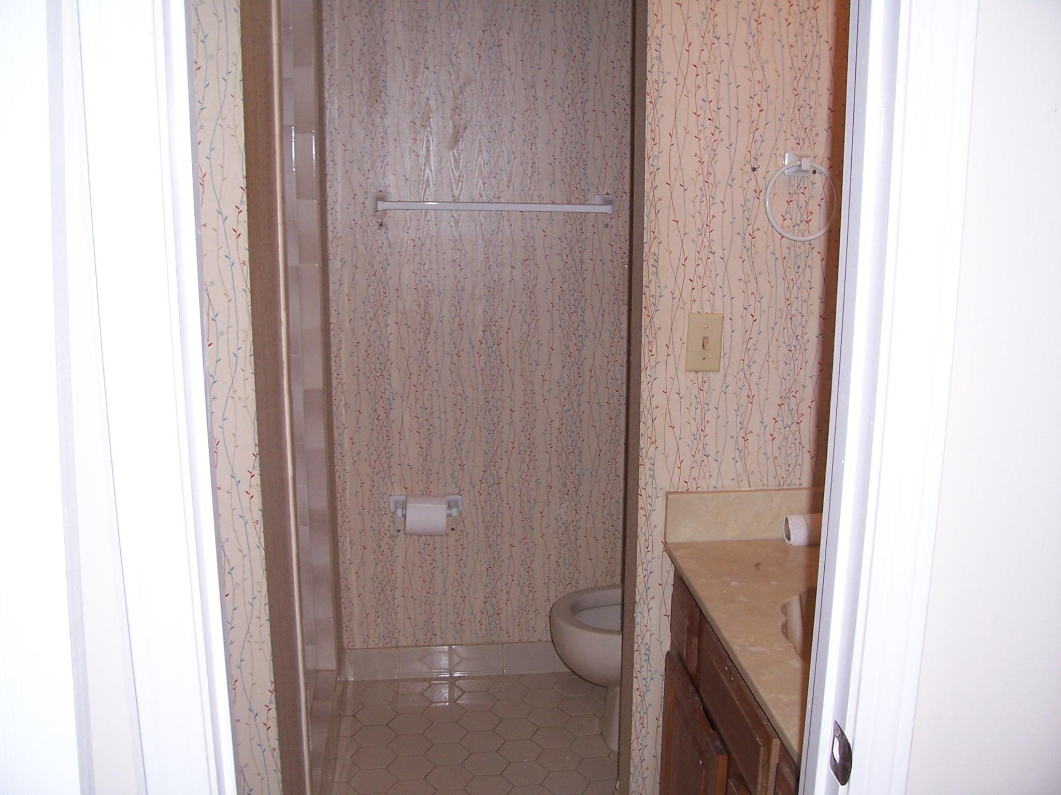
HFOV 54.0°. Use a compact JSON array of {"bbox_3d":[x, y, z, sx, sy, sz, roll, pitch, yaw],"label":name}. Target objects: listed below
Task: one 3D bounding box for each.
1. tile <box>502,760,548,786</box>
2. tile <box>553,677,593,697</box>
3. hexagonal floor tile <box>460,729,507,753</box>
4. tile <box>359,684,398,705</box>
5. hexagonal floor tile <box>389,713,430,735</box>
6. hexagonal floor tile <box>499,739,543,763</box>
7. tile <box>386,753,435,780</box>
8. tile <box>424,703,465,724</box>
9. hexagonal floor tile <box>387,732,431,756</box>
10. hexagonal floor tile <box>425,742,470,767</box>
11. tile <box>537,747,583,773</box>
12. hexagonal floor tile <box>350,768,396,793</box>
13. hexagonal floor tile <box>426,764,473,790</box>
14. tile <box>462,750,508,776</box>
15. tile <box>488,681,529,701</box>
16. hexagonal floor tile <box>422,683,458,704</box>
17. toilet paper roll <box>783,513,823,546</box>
[{"bbox_3d":[-0.012,0.931,2.566,0.125,0.010,0.108,-1,12,-6],"label":"tile"},{"bbox_3d":[0.120,0.822,2.941,0.118,0.008,0.102,-1,12,-7],"label":"tile"},{"bbox_3d":[-0.120,0.878,2.648,0.118,0.008,0.102,-1,12,-7],"label":"hexagonal floor tile"},{"bbox_3d":[-0.434,0.849,2.947,0.121,0.008,0.105,-1,12,-7],"label":"tile"},{"bbox_3d":[-0.314,0.859,2.730,0.118,0.008,0.102,-1,12,-7],"label":"hexagonal floor tile"},{"bbox_3d":[-0.025,0.910,2.671,0.125,0.010,0.108,-1,12,-6],"label":"hexagonal floor tile"},{"bbox_3d":[-0.297,0.923,2.591,0.121,0.008,0.105,-1,12,-7],"label":"tile"},{"bbox_3d":[-0.230,0.848,2.789,0.118,0.008,0.102,-1,12,-7],"label":"tile"},{"bbox_3d":[-0.309,0.902,2.696,0.121,0.008,0.105,-1,12,-7],"label":"hexagonal floor tile"},{"bbox_3d":[-0.210,0.912,2.655,0.121,0.008,0.105,-1,12,-7],"label":"hexagonal floor tile"},{"bbox_3d":[0.074,0.920,2.635,0.121,0.008,0.105,-1,12,-7],"label":"tile"},{"bbox_3d":[-0.383,0.935,2.527,0.121,0.008,0.105,-1,12,-7],"label":"hexagonal floor tile"},{"bbox_3d":[-0.194,0.910,2.486,0.118,0.008,0.102,-1,12,-7],"label":"hexagonal floor tile"},{"bbox_3d":[-0.111,0.922,2.608,0.125,0.010,0.108,-1,12,-6],"label":"tile"},{"bbox_3d":[-0.063,0.846,2.991,0.121,0.008,0.105,-1,12,-7],"label":"tile"},{"bbox_3d":[-0.249,0.848,2.969,0.121,0.008,0.105,-1,12,-7],"label":"hexagonal floor tile"},{"bbox_3d":[0.567,0.264,2.067,0.112,0.060,0.060,0,11,-4],"label":"toilet paper roll"}]

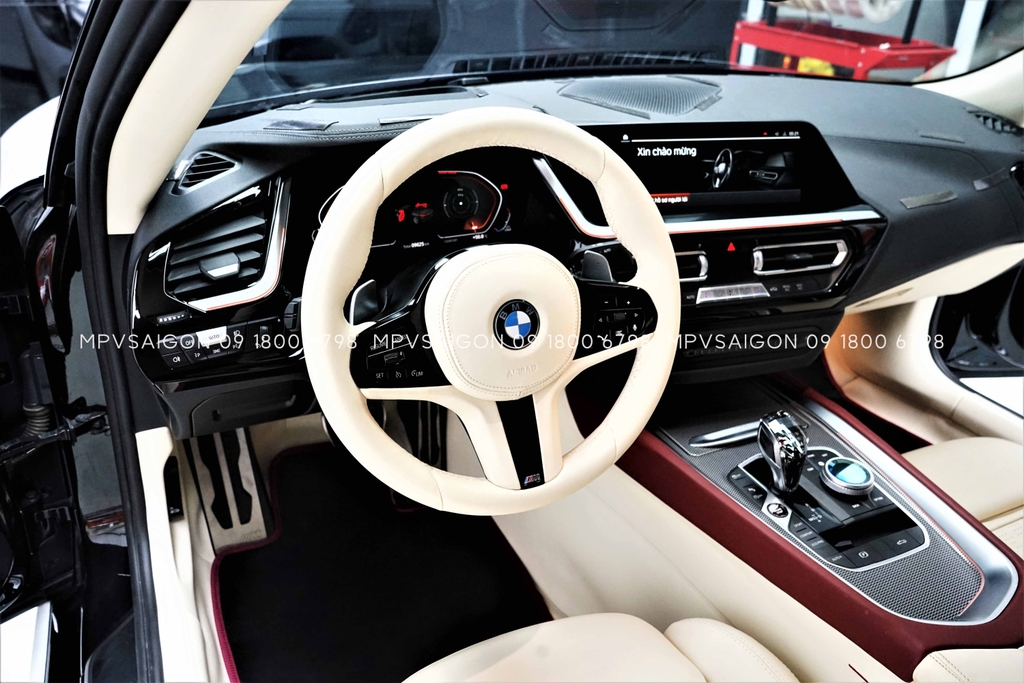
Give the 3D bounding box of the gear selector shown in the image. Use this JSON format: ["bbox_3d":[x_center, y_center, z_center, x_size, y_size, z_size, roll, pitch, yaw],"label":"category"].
[{"bbox_3d":[0.309,0.128,0.909,0.042,0.085,0.053,-10,17,-26],"label":"gear selector"}]

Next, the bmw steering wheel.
[{"bbox_3d":[-0.010,-0.025,0.738,0.368,0.368,0.088,-10,10,-23],"label":"bmw steering wheel"}]

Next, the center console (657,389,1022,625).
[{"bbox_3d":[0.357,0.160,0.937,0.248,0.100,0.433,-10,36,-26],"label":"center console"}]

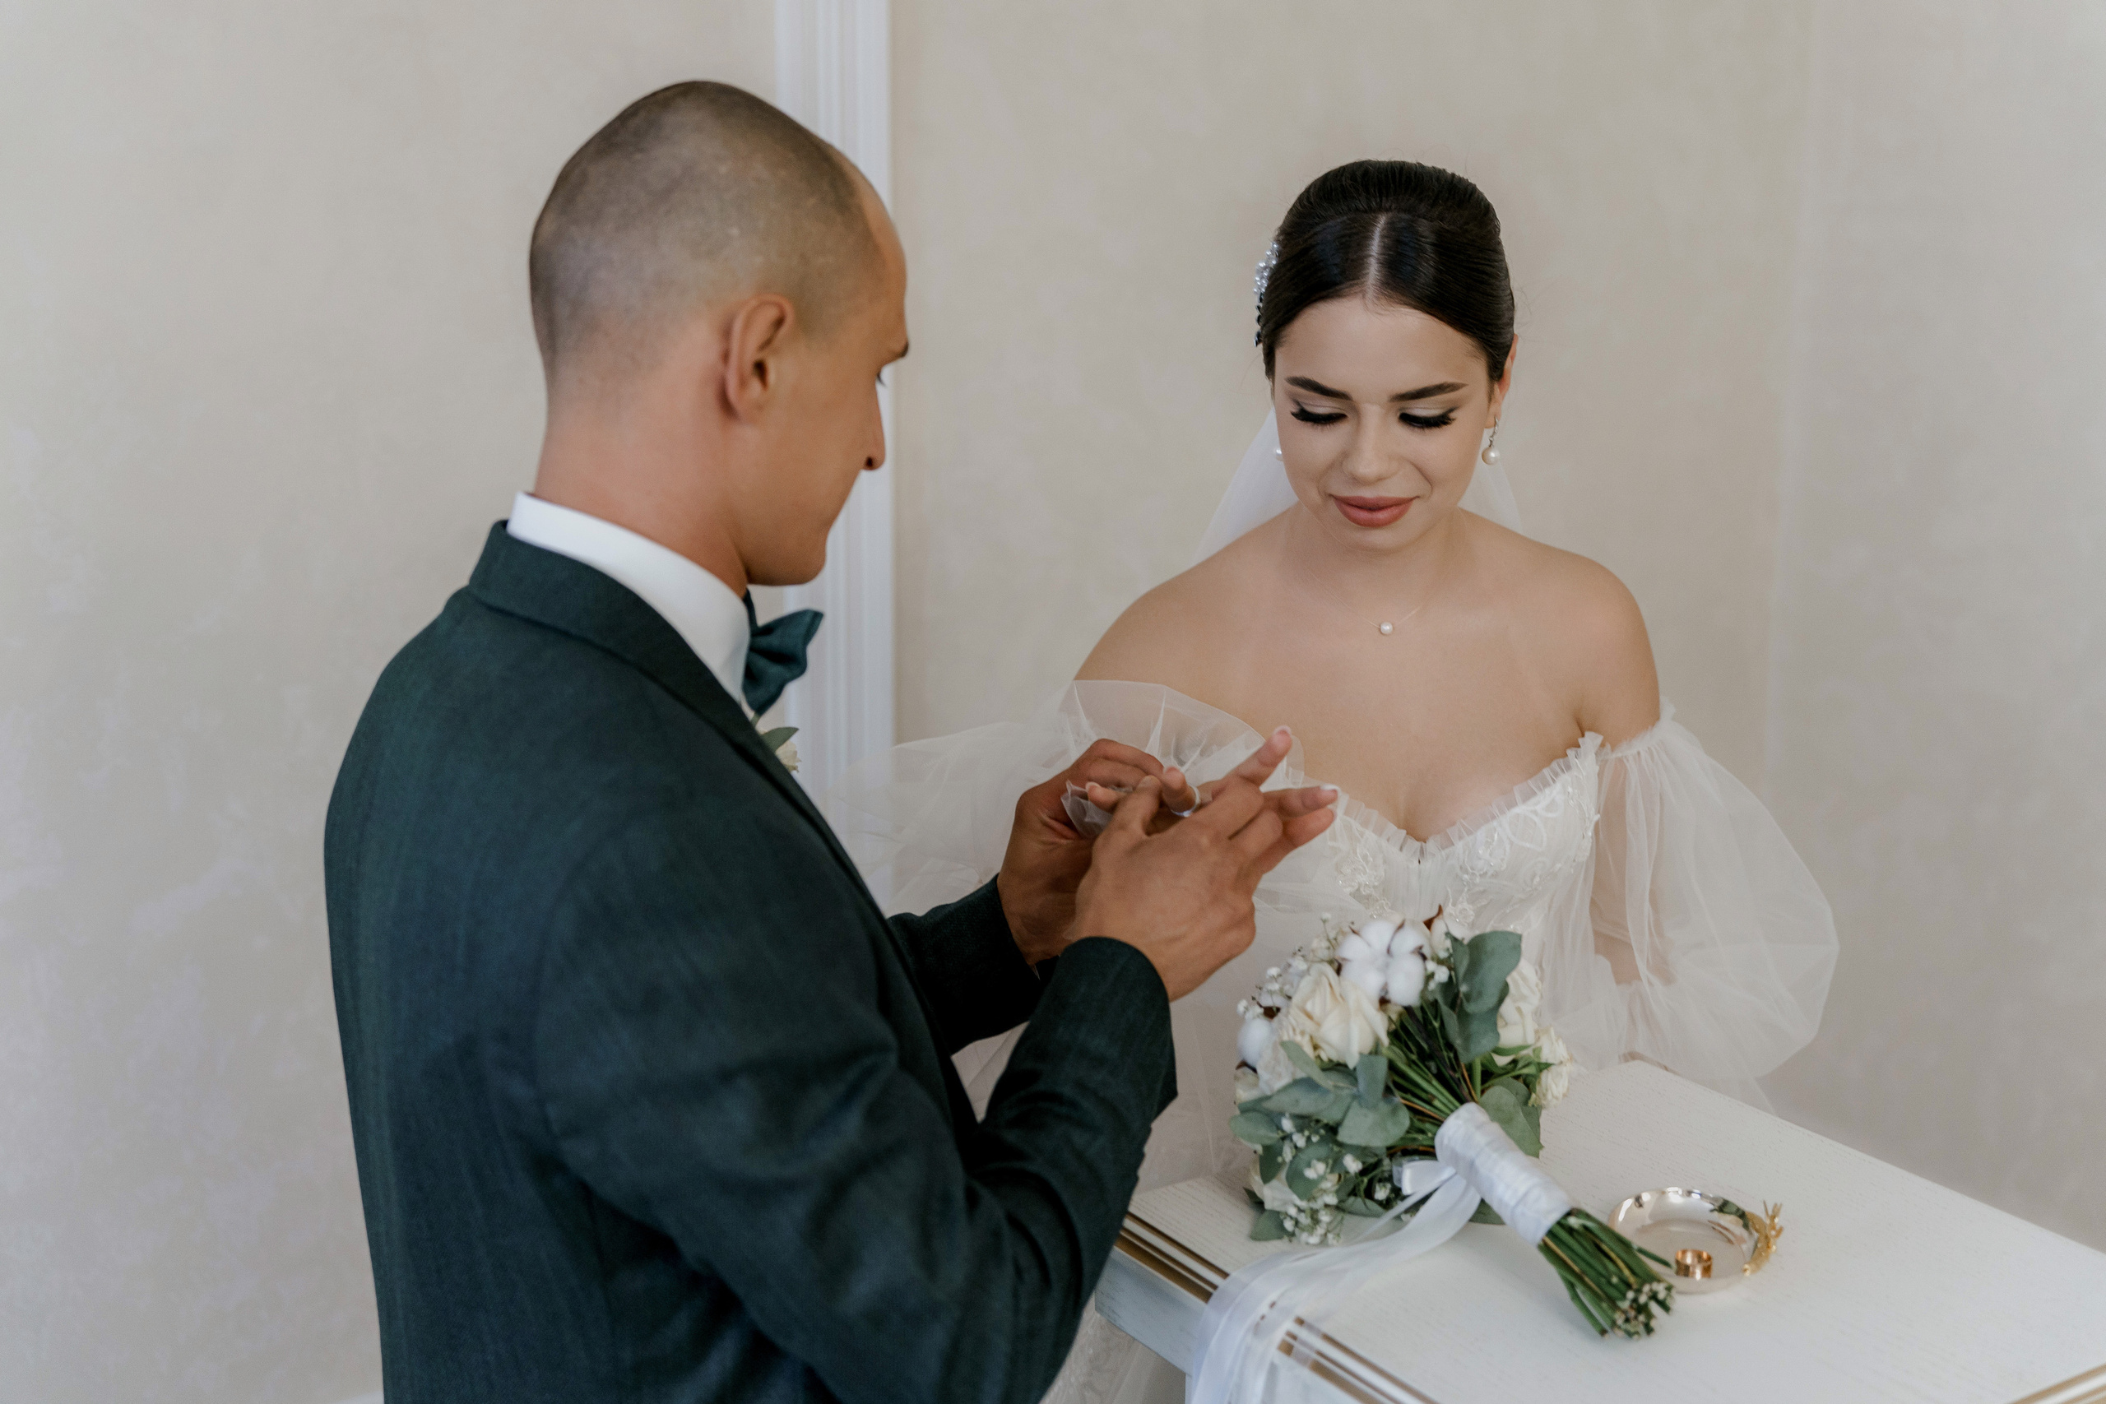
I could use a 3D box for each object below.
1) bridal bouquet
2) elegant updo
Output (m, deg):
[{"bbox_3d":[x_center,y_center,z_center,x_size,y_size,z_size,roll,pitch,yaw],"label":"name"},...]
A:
[{"bbox_3d":[0.231,0.249,1.316,0.225,0.215,0.269,-8,39,-35],"label":"bridal bouquet"},{"bbox_3d":[0.218,-0.271,1.560,0.163,0.162,0.205,3,27,12],"label":"elegant updo"}]

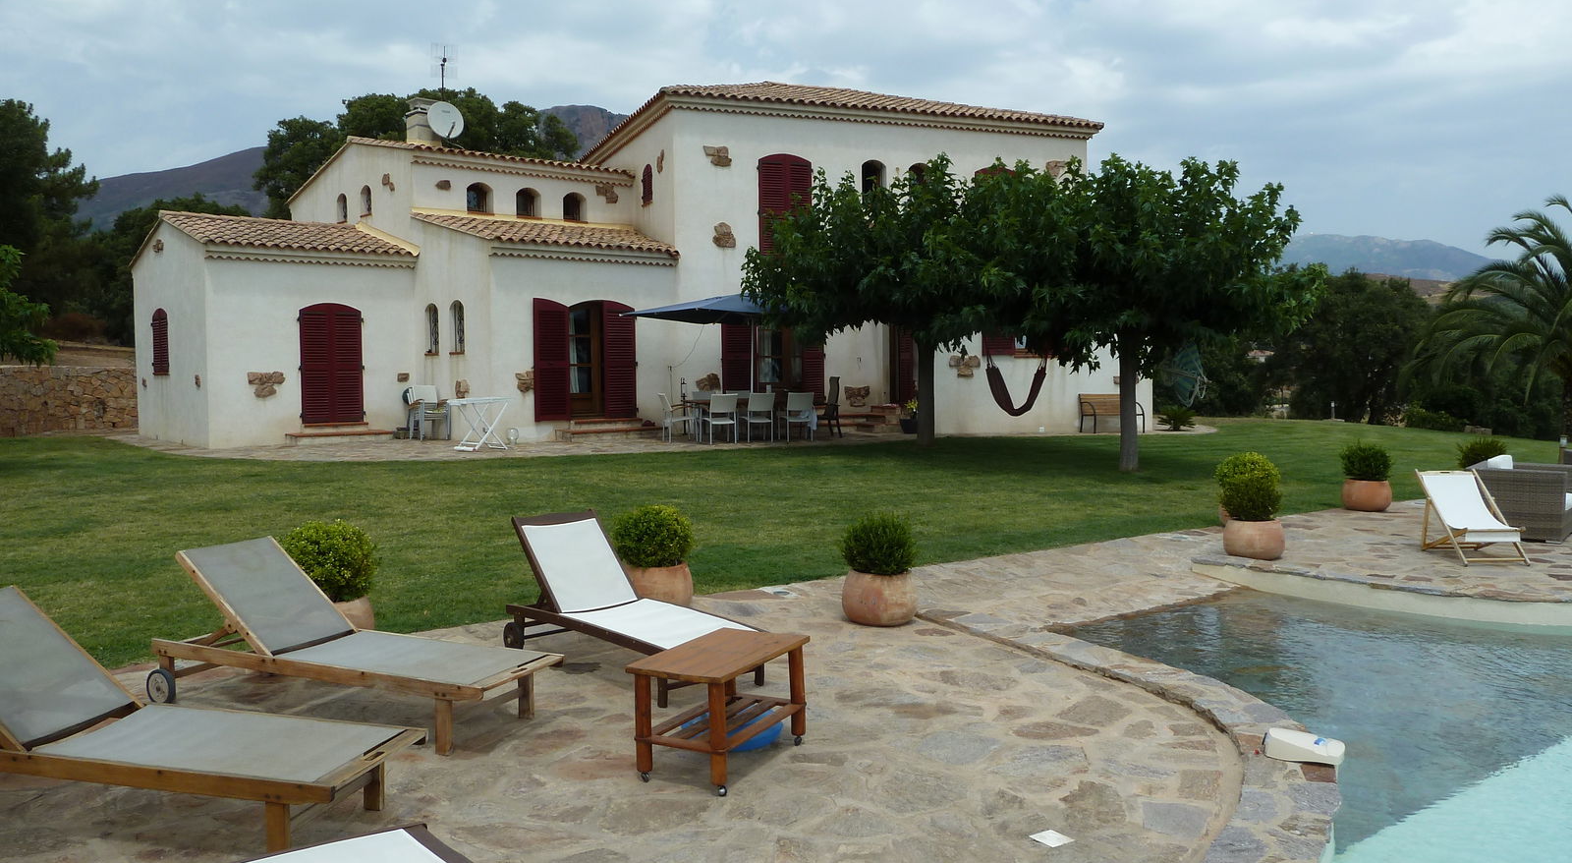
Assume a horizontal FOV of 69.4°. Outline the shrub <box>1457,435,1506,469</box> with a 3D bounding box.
[{"bbox_3d":[8.945,0.343,14.584,0.578,0.529,0.578,1,3,32],"label":"shrub"}]

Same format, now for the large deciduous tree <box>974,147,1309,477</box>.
[{"bbox_3d":[5.109,-1.665,16.035,4.800,4.450,4.700,0,3,0],"label":"large deciduous tree"}]

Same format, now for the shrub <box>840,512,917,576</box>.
[{"bbox_3d":[0.639,0.769,7.795,0.508,0.420,0.508,0,3,5],"label":"shrub"}]

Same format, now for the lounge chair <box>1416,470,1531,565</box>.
[{"bbox_3d":[6.131,0.749,10.159,0.570,0.770,0.980,0,3,4],"label":"lounge chair"}]

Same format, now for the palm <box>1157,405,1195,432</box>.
[{"bbox_3d":[8.333,-0.275,24.224,0.820,0.600,0.820,0,3,0],"label":"palm"}]

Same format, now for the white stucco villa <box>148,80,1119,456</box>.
[{"bbox_3d":[-3.626,-3.878,25.827,21.000,7.600,11.200,-2,3,-22],"label":"white stucco villa"}]

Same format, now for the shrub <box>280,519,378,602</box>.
[{"bbox_3d":[-2.780,0.783,6.927,0.536,0.497,0.536,-2,3,-22],"label":"shrub"}]

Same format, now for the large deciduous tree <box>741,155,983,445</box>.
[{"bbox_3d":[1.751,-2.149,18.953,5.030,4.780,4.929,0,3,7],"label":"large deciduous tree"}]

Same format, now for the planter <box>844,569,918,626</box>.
[{"bbox_3d":[0.644,1.147,7.813,0.510,0.371,0.510,0,3,5],"label":"planter"}]

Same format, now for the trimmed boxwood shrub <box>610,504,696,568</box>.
[{"bbox_3d":[-0.895,0.712,7.699,0.570,0.440,0.570,0,3,0],"label":"trimmed boxwood shrub"}]

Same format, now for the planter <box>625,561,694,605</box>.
[{"bbox_3d":[-0.877,1.086,7.720,0.490,0.360,0.490,0,3,0],"label":"planter"}]

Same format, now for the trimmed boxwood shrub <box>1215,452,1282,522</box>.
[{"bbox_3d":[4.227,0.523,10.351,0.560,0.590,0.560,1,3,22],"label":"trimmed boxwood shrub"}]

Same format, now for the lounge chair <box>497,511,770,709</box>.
[{"bbox_3d":[-0.906,0.943,6.523,0.660,0.860,1.780,-3,4,-42],"label":"lounge chair"}]

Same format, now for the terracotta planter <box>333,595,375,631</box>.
[{"bbox_3d":[-2.627,1.169,6.572,0.500,0.360,0.500,0,3,0],"label":"terracotta planter"}]

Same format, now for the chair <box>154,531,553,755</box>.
[{"bbox_3d":[-2.092,0.968,5.409,2.111,0.767,0.615,1,3,25],"label":"chair"}]

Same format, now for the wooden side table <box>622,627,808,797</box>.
[{"bbox_3d":[-0.267,1.200,4.944,0.458,0.488,0.799,1,3,27],"label":"wooden side table"}]

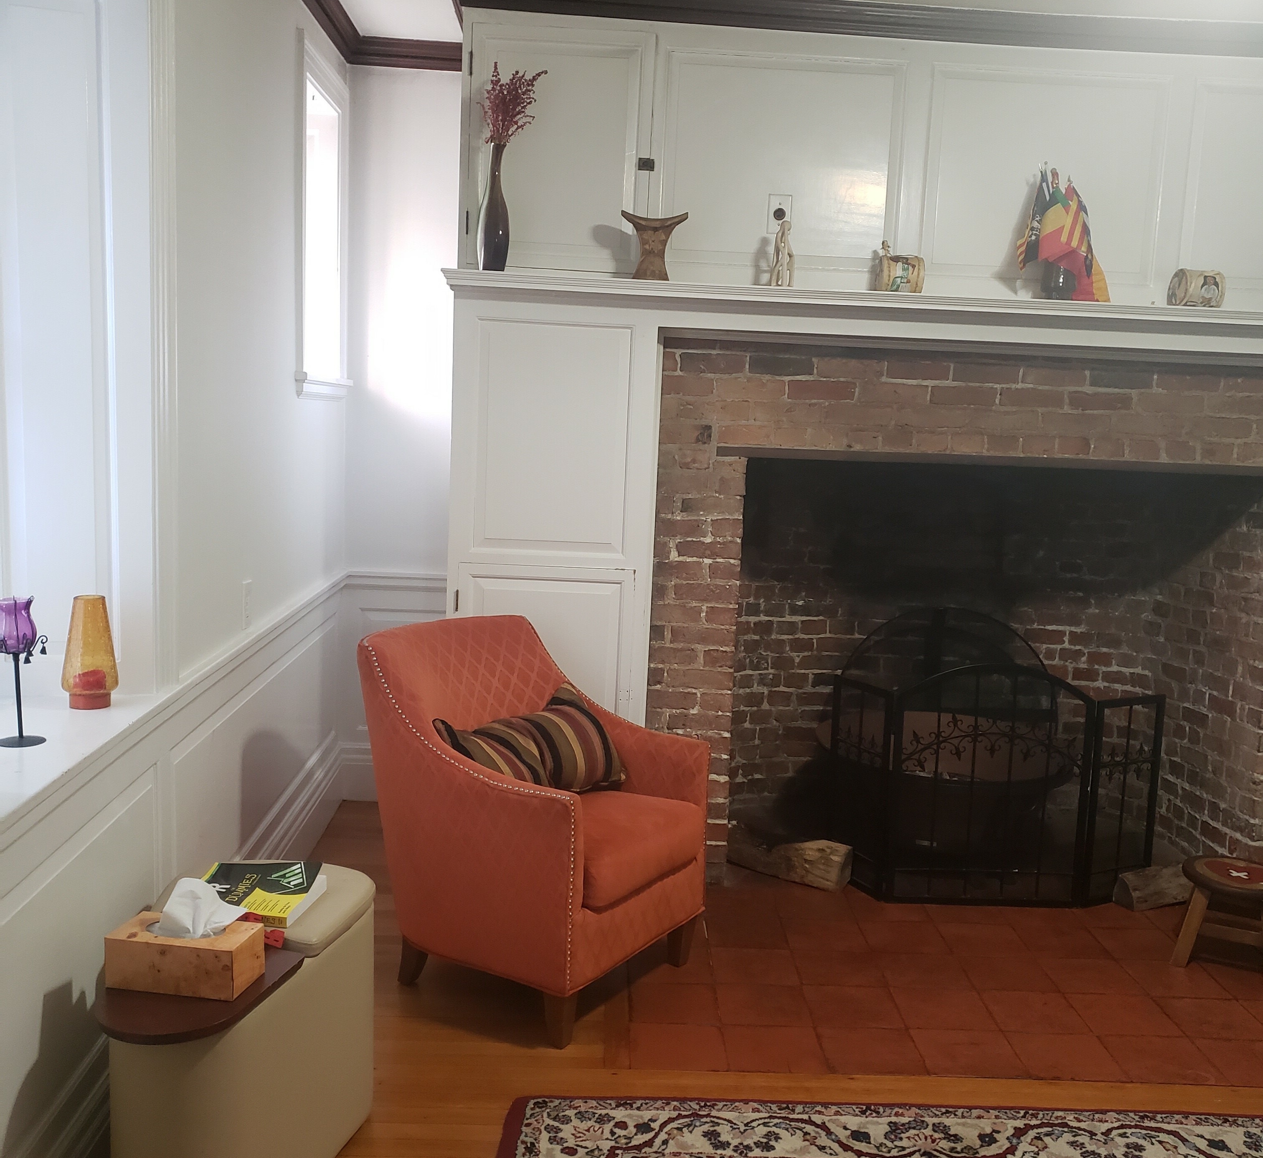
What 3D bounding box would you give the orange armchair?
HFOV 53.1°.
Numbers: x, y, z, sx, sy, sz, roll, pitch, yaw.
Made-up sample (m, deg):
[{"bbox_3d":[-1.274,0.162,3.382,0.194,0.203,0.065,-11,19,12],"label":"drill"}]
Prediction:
[{"bbox_3d":[-0.256,0.580,3.283,0.715,0.867,0.667,8,9,32],"label":"orange armchair"}]

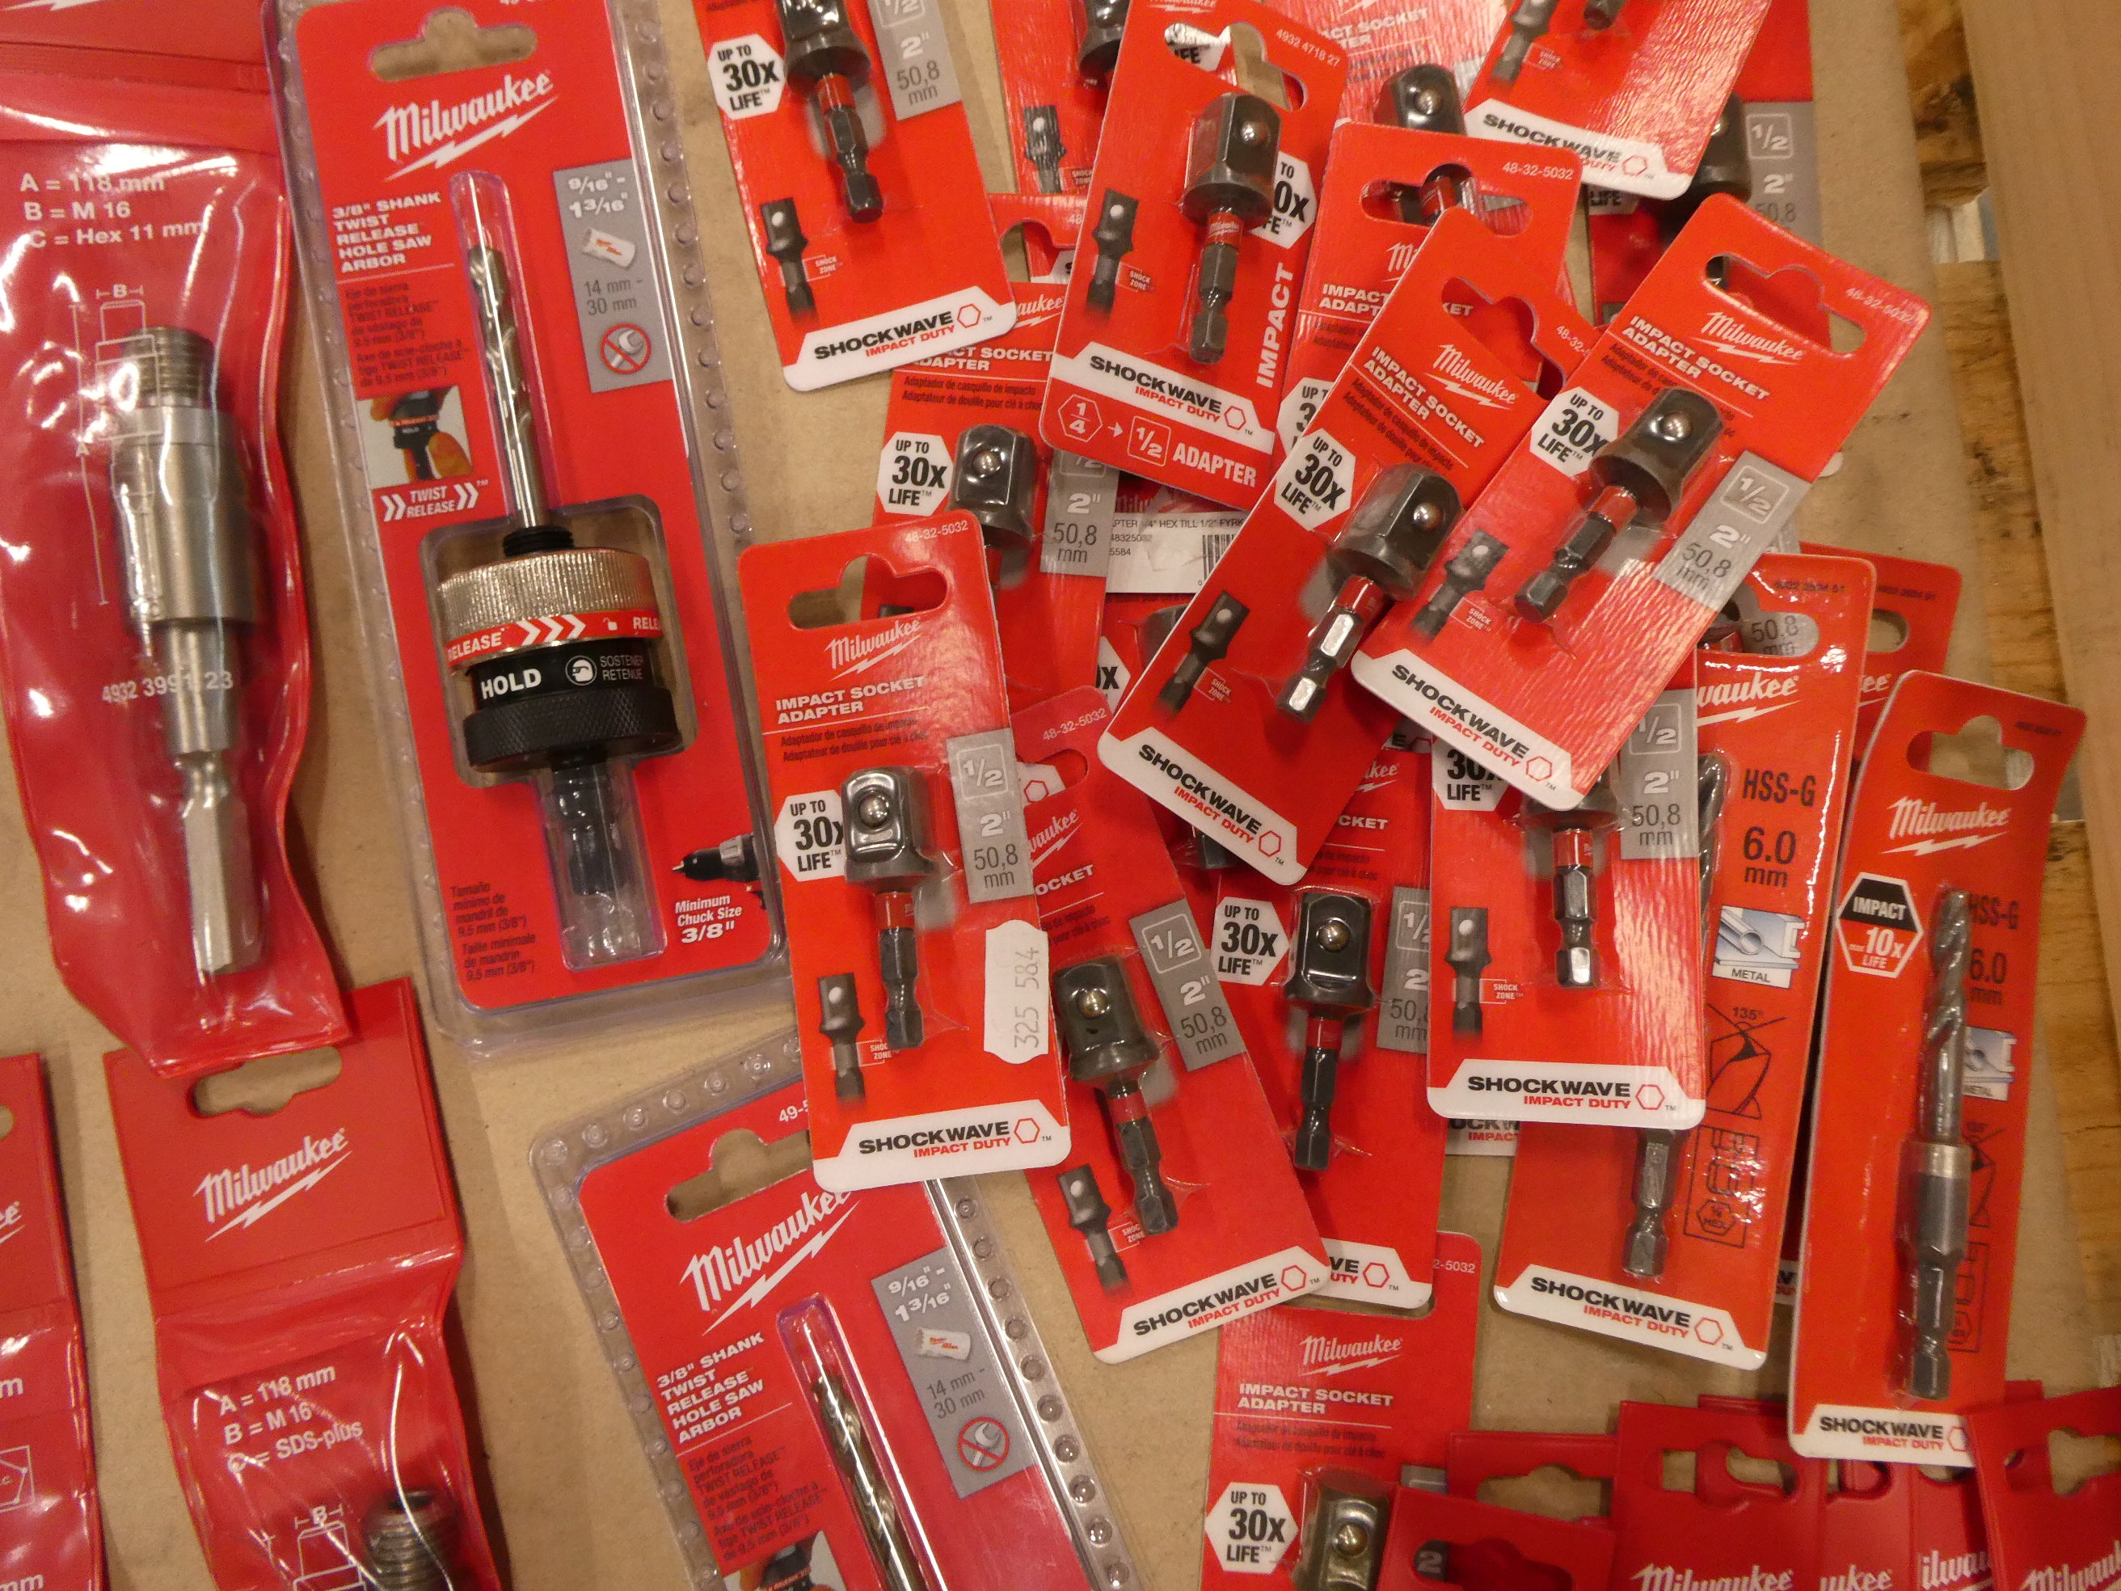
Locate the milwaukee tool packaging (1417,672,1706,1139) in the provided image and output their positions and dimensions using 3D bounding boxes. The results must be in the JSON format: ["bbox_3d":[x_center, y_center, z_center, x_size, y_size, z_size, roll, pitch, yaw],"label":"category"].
[{"bbox_3d":[0.089,-0.004,0.280,0.047,0.018,0.123,0,84,8],"label":"milwaukee tool packaging"}]

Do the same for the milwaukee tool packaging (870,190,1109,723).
[{"bbox_3d":[-0.014,-0.059,0.298,0.047,0.018,0.123,6,80,5],"label":"milwaukee tool packaging"}]

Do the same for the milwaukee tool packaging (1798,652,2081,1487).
[{"bbox_3d":[0.169,0.051,0.294,0.047,0.016,0.145,8,86,-15],"label":"milwaukee tool packaging"}]

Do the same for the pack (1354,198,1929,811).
[{"bbox_3d":[0.106,-0.060,0.285,0.047,0.018,0.123,36,81,18],"label":"pack"}]

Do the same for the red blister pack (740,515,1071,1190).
[{"bbox_3d":[-0.031,0.007,0.288,0.047,0.018,0.123,-10,81,6],"label":"red blister pack"}]

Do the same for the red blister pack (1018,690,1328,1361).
[{"bbox_3d":[0.008,0.043,0.295,0.047,0.018,0.123,-21,85,2],"label":"red blister pack"}]

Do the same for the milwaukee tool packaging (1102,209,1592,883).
[{"bbox_3d":[0.059,-0.045,0.286,0.047,0.018,0.123,34,86,-13],"label":"milwaukee tool packaging"}]

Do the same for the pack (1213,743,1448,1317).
[{"bbox_3d":[0.051,0.032,0.297,0.047,0.018,0.123,6,84,4],"label":"pack"}]

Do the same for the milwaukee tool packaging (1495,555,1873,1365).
[{"bbox_3d":[0.113,0.027,0.287,0.047,0.013,0.146,8,89,16],"label":"milwaukee tool packaging"}]

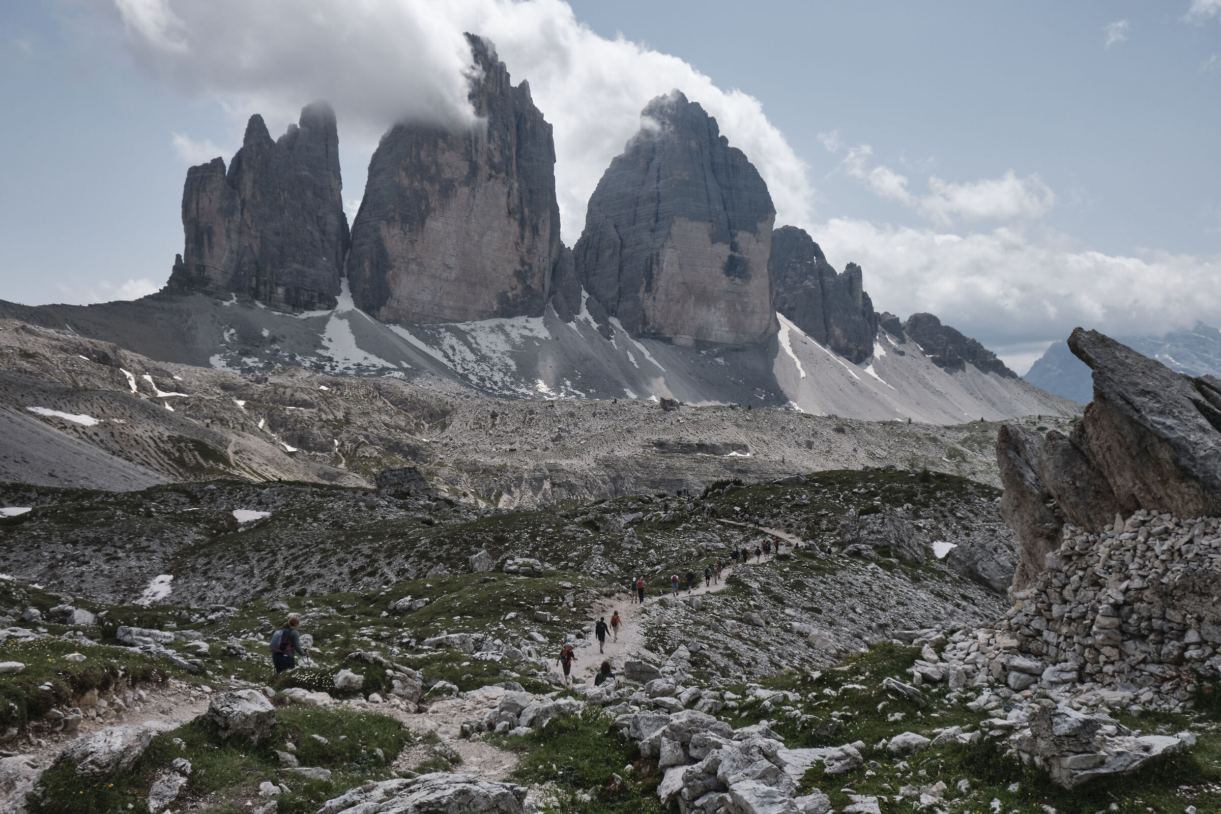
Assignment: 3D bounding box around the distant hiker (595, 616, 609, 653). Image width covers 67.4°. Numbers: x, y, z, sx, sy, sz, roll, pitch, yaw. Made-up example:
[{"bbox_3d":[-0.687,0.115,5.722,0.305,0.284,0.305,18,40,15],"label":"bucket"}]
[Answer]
[{"bbox_3d":[-0.336,10.756,43.000,0.640,1.770,0.480,1,5,8],"label":"distant hiker"}]

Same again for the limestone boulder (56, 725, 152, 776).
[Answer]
[{"bbox_3d":[-6.135,4.165,11.100,1.050,0.420,0.660,-4,6,-38],"label":"limestone boulder"}]

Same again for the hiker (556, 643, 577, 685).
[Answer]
[{"bbox_3d":[-1.716,10.055,35.800,0.760,1.730,0.520,1,5,14],"label":"hiker"}]

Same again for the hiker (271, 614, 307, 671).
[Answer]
[{"bbox_3d":[-6.916,5.307,19.700,0.580,1.650,0.620,2,5,24],"label":"hiker"}]

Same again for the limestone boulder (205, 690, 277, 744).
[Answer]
[{"bbox_3d":[-5.281,4.437,13.100,0.920,0.580,0.720,-2,5,-22],"label":"limestone boulder"}]

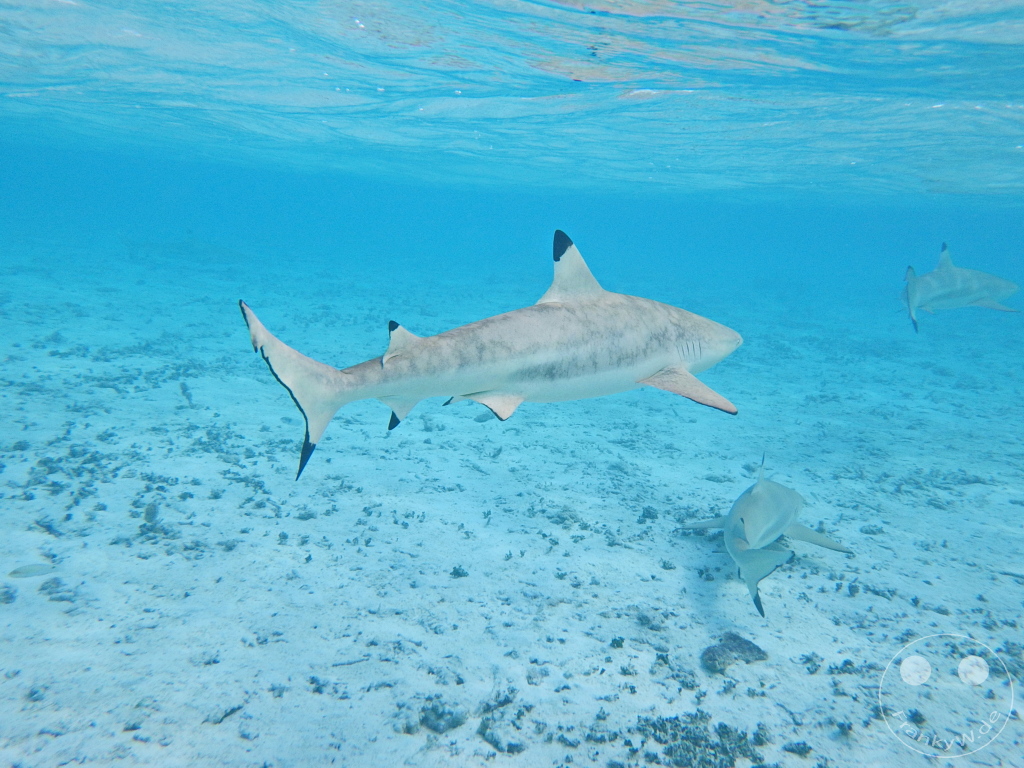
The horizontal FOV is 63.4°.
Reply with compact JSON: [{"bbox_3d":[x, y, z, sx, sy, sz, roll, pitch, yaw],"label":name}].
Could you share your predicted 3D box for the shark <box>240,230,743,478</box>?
[{"bbox_3d":[0.026,-0.102,1.978,1.270,0.500,0.460,-5,14,-21],"label":"shark"}]

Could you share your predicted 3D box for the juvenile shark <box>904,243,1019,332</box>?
[{"bbox_3d":[2.776,-0.607,5.097,1.200,0.500,0.460,-3,13,-26],"label":"juvenile shark"}]

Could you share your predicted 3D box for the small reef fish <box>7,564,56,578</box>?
[{"bbox_3d":[-1.398,0.548,2.420,0.145,0.040,0.022,-1,12,-17],"label":"small reef fish"}]

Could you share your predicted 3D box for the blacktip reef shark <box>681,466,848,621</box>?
[{"bbox_3d":[0.881,0.445,2.878,0.500,0.400,1.120,9,13,30],"label":"blacktip reef shark"}]

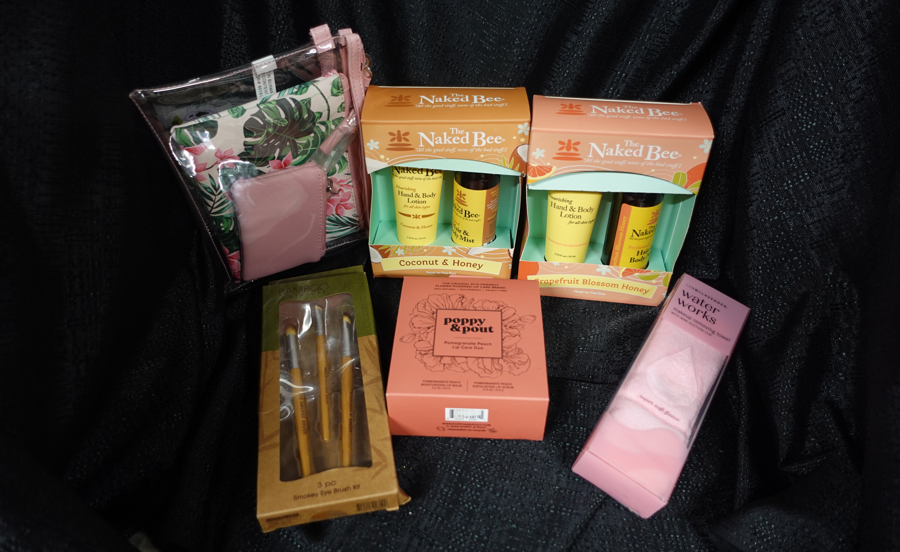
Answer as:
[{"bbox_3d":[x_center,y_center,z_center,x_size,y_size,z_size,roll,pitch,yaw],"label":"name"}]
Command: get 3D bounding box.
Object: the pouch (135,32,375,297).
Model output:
[{"bbox_3d":[-0.152,-0.095,0.518,0.170,0.196,0.041,-22,47,-22],"label":"pouch"}]

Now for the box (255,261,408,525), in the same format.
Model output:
[{"bbox_3d":[-0.095,0.079,0.451,0.087,0.025,0.204,-7,45,-9],"label":"box"}]

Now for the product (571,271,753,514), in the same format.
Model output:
[{"bbox_3d":[0.160,0.079,0.440,0.056,0.035,0.184,31,55,16],"label":"product"}]

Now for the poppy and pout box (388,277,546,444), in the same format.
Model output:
[{"bbox_3d":[0.015,0.060,0.460,0.109,0.049,0.117,1,43,2],"label":"poppy and pout box"}]

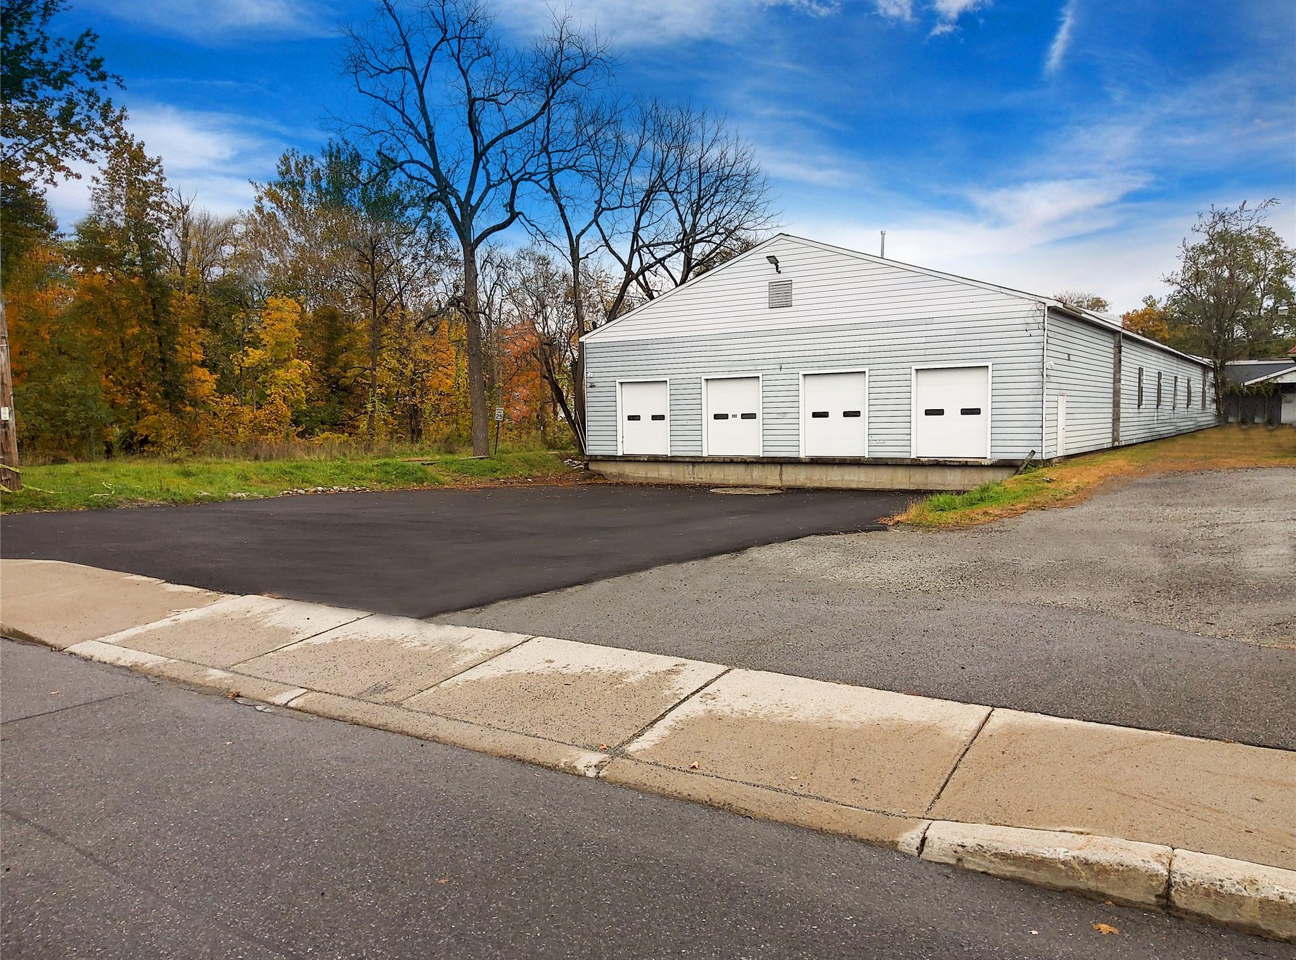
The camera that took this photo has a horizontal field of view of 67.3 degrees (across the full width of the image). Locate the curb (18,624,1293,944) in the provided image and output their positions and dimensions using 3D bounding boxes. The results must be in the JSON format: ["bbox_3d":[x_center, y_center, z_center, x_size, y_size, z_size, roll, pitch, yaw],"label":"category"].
[{"bbox_3d":[-1.479,1.234,5.352,8.500,0.150,0.270,1,4,33],"label":"curb"}]

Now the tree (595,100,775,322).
[{"bbox_3d":[1.872,-11.036,52.508,9.813,19.217,9.813,-1,4,0],"label":"tree"}]

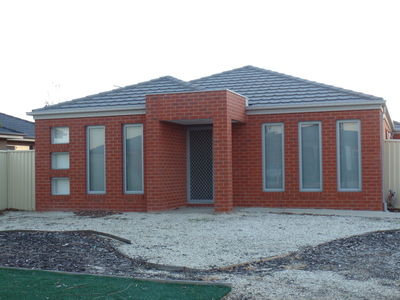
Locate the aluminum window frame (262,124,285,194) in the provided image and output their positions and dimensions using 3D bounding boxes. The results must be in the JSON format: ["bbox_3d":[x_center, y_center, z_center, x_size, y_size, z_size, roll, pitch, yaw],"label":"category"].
[{"bbox_3d":[1.935,0.187,15.775,0.590,1.800,0.100,-1,-2,19],"label":"aluminum window frame"}]

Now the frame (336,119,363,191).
[{"bbox_3d":[3.766,0.144,15.152,0.590,1.800,0.100,-1,-2,19],"label":"frame"}]

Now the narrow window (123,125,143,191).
[{"bbox_3d":[-1.700,0.231,15.469,0.590,1.800,0.100,-1,-2,19],"label":"narrow window"}]

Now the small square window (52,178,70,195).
[{"bbox_3d":[-3.725,0.971,16.139,0.580,0.460,0.100,-1,-2,19],"label":"small square window"}]

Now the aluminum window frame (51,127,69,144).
[{"bbox_3d":[-3.742,-0.394,16.182,0.580,0.460,0.100,-1,-2,19],"label":"aluminum window frame"}]

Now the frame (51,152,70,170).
[{"bbox_3d":[-3.733,0.289,16.160,0.580,0.460,0.100,-1,-2,19],"label":"frame"}]

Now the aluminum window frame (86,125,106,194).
[{"bbox_3d":[-2.723,0.255,15.817,0.590,1.800,0.100,-1,-2,19],"label":"aluminum window frame"}]

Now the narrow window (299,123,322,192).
[{"bbox_3d":[2.848,0.166,15.465,0.590,1.800,0.100,-1,-2,19],"label":"narrow window"}]

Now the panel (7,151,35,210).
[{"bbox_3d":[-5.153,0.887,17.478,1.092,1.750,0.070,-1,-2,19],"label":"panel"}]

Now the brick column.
[{"bbox_3d":[0.564,0.364,14.446,0.350,2.219,0.350,-1,-2,19],"label":"brick column"}]

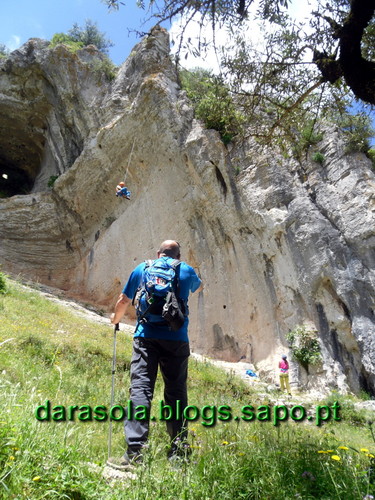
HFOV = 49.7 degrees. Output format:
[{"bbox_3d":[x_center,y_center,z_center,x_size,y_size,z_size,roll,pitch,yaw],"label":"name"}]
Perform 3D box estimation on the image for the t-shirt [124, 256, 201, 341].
[{"bbox_3d":[-0.203,0.386,3.150,0.610,0.660,0.370,1,-14,2],"label":"t-shirt"}]

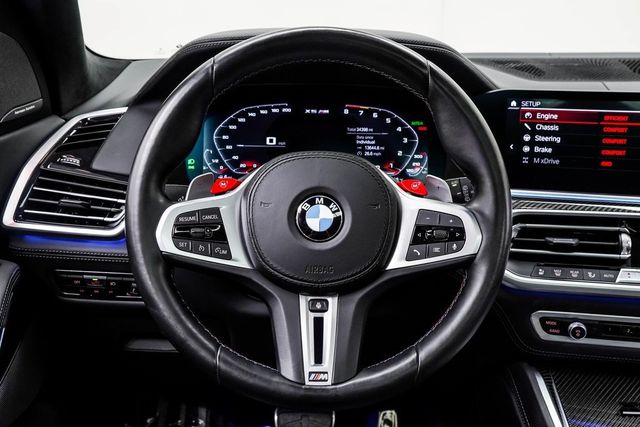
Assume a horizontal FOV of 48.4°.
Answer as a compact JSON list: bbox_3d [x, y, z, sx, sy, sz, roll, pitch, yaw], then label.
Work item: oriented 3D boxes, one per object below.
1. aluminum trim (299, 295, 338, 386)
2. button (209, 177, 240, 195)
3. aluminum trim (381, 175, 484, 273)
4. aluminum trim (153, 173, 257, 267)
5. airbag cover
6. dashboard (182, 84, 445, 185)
[{"bbox_3d":[-0.002,0.126,0.707,0.040,0.093,0.015,0,-3,0],"label":"aluminum trim"},{"bbox_3d":[-0.096,-0.028,0.722,0.031,0.019,0.017,0,-3,0],"label":"button"},{"bbox_3d":[0.112,0.008,0.710,0.100,0.097,0.030,0,-3,0],"label":"aluminum trim"},{"bbox_3d":[-0.114,0.007,0.710,0.102,0.096,0.030,0,-3,0],"label":"aluminum trim"},{"bbox_3d":[0.001,0.006,0.705,0.150,0.136,0.050,0,-3,0],"label":"airbag cover"},{"bbox_3d":[-0.009,-0.104,0.935,0.343,0.133,0.050,0,-3,0],"label":"dashboard"}]

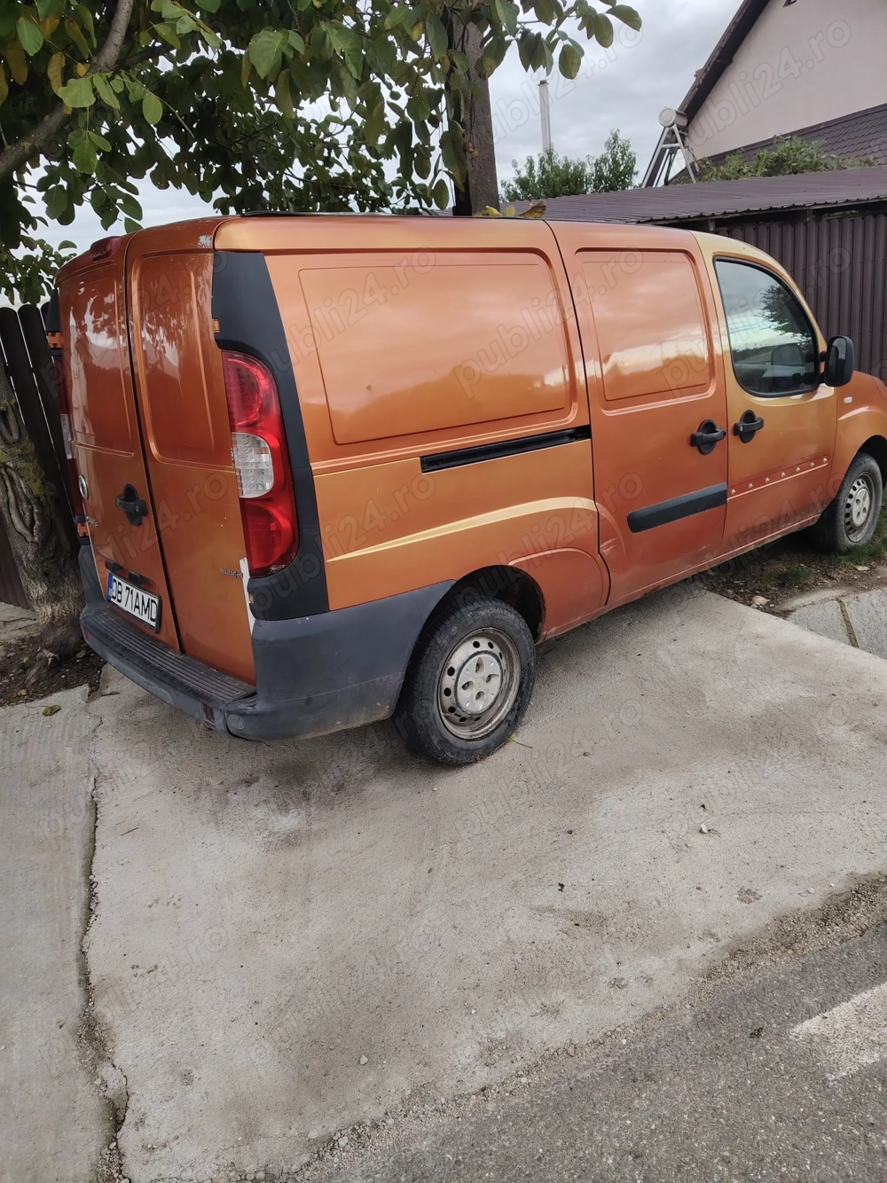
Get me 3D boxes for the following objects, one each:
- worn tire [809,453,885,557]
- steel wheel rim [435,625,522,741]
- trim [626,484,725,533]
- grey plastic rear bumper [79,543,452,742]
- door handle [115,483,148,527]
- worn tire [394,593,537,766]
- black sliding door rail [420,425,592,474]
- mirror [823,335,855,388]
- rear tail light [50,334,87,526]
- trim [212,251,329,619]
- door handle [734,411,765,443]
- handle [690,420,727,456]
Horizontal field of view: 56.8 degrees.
[{"bbox_3d":[2.336,-0.493,4.741,0.606,0.606,0.182,-18,22,-37],"label":"worn tire"},{"bbox_3d":[0.087,0.312,2.937,0.409,0.409,0.151,-18,22,-37],"label":"steel wheel rim"},{"bbox_3d":[0.991,-0.351,3.428,0.707,0.091,0.030,-18,22,-37],"label":"trim"},{"bbox_3d":[-0.800,0.066,3.123,0.727,0.404,1.707,-18,22,-37],"label":"grey plastic rear bumper"},{"bbox_3d":[-1.062,-0.296,2.800,0.061,0.141,0.232,-18,22,-37],"label":"door handle"},{"bbox_3d":[0.082,0.310,2.942,0.606,0.606,0.182,-18,22,-37],"label":"worn tire"},{"bbox_3d":[0.227,-0.484,2.745,0.798,0.059,0.040,-18,22,-37],"label":"black sliding door rail"},{"bbox_3d":[1.860,-1.089,3.875,0.120,0.230,0.170,-15,21,-27],"label":"mirror"},{"bbox_3d":[-1.503,-0.628,3.370,0.162,0.656,0.141,-18,22,-37],"label":"rear tail light"},{"bbox_3d":[-0.481,-0.398,2.232,0.202,0.990,0.162,-18,22,-37],"label":"trim"},{"bbox_3d":[1.345,-0.720,3.592,0.205,0.140,0.060,-20,23,-36],"label":"door handle"},{"bbox_3d":[1.106,-0.636,3.405,0.212,0.140,0.060,-20,23,-36],"label":"handle"}]

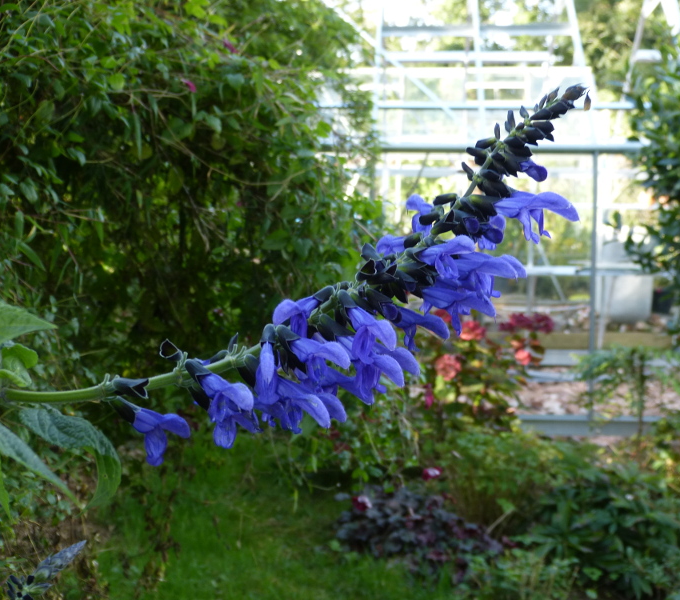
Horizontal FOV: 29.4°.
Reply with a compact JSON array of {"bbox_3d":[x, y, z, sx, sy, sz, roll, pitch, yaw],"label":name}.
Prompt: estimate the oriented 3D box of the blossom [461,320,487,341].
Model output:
[{"bbox_3d":[0.598,0.137,5.800,0.120,0.090,0.102,0,4,0],"label":"blossom"}]

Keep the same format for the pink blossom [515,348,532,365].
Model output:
[{"bbox_3d":[0.822,0.253,5.800,0.081,0.072,0.069,0,4,0],"label":"pink blossom"}]

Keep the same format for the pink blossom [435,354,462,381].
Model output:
[{"bbox_3d":[0.478,0.297,5.700,0.123,0.115,0.105,0,4,0],"label":"pink blossom"}]

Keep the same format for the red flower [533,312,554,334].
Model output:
[{"bbox_3d":[0.928,0.107,5.900,0.100,0.100,0.085,0,4,0],"label":"red flower"}]

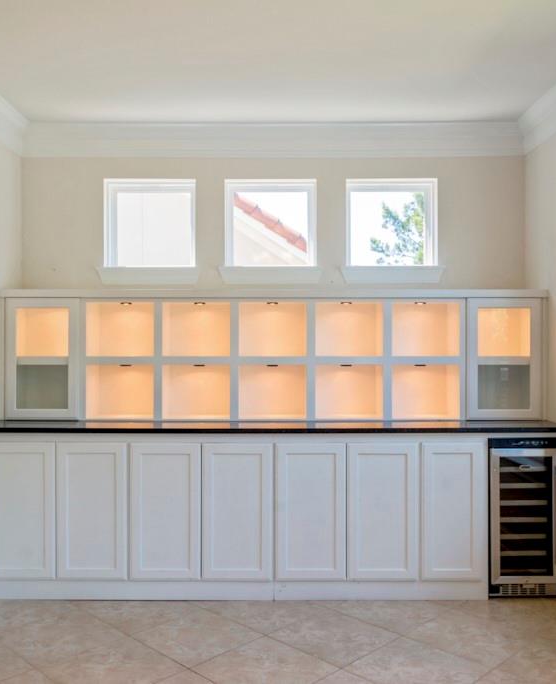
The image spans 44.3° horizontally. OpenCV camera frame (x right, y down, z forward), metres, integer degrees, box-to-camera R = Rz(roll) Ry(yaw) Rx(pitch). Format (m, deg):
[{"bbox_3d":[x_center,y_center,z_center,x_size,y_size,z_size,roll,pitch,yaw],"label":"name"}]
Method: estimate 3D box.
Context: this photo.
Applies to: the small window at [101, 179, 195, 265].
[{"bbox_3d":[-0.802,-0.751,4.340,0.577,0.560,0.100,0,0,0],"label":"small window"}]

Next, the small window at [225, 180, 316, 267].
[{"bbox_3d":[-0.044,-0.751,4.340,0.577,0.560,0.100,0,0,0],"label":"small window"}]

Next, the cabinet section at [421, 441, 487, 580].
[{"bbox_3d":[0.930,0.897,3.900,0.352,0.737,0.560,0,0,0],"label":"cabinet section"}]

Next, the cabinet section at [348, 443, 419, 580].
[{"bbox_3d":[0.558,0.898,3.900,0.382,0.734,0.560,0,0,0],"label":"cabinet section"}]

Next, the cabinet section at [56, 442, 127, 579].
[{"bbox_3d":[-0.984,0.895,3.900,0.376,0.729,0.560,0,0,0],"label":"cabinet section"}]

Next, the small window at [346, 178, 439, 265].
[{"bbox_3d":[0.716,-0.751,4.340,0.577,0.560,0.100,0,0,0],"label":"small window"}]

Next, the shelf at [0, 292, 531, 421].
[{"bbox_3d":[-0.030,0.076,4.100,3.120,0.740,0.355,0,0,0],"label":"shelf"}]

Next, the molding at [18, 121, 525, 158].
[{"bbox_3d":[-0.034,-1.257,4.250,3.150,0.200,0.090,0,0,0],"label":"molding"}]

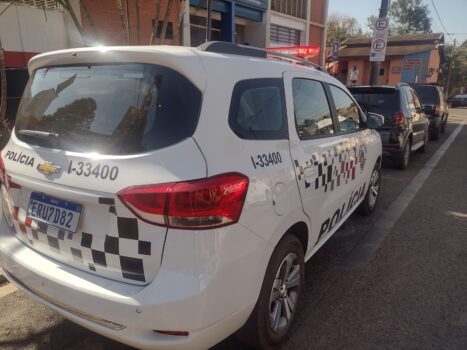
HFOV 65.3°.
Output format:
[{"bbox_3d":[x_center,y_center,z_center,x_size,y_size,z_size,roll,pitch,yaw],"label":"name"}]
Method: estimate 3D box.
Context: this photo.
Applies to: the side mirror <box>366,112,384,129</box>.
[{"bbox_3d":[1.363,-0.521,3.488,0.190,0.160,0.120,7,15,31],"label":"side mirror"}]

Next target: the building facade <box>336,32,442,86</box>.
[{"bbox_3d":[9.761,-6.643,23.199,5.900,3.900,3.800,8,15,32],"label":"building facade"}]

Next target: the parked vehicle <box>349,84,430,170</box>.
[{"bbox_3d":[3.266,-1.217,8.210,1.700,1.580,4.120,8,15,33],"label":"parked vehicle"}]

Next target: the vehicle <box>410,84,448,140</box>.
[{"bbox_3d":[6.114,-2.196,12.307,1.730,1.660,4.200,8,15,33],"label":"vehicle"}]

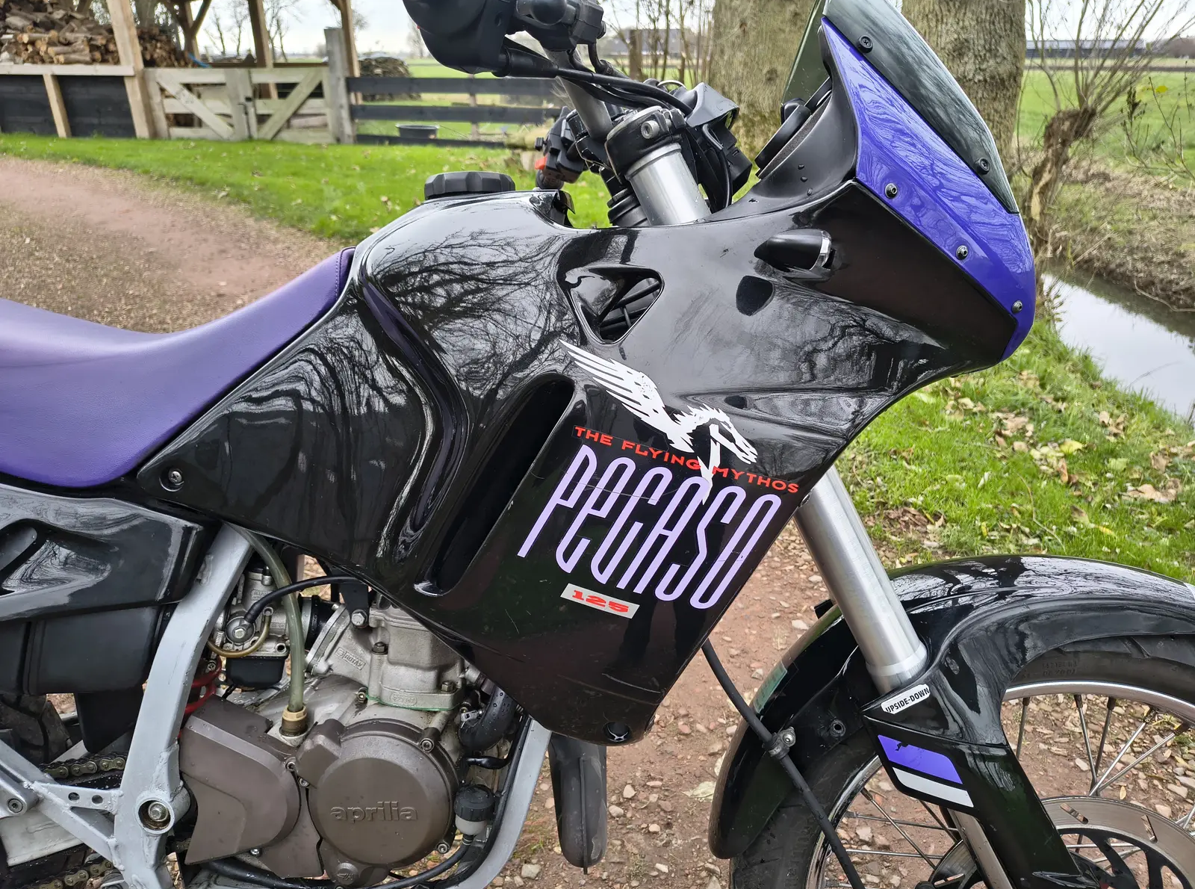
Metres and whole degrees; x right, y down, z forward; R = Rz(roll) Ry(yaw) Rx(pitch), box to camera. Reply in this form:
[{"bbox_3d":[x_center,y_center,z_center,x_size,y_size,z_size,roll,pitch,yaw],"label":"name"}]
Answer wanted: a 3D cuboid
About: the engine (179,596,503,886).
[{"bbox_3d":[-0.249,0.275,0.889,0.310,0.320,0.260,2,15,5],"label":"engine"}]

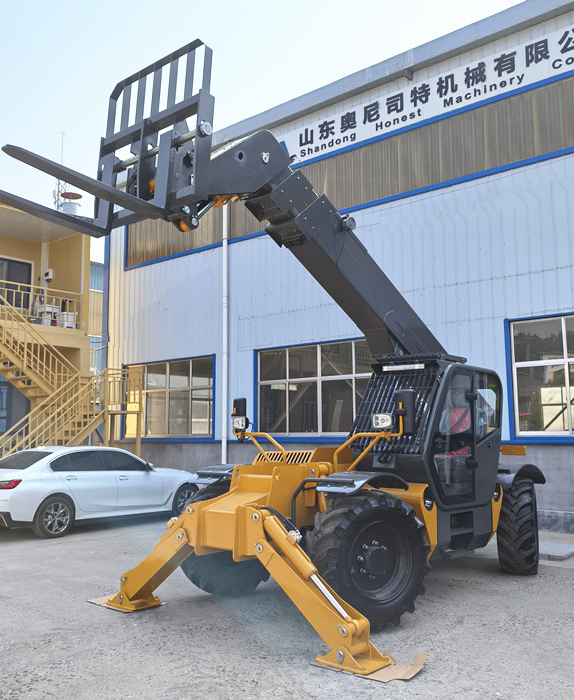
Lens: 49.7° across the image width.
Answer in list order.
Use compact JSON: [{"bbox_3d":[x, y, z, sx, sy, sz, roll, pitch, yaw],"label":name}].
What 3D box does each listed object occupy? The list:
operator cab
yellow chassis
[{"bbox_3d":[1.752,1.010,7.570,0.970,1.690,1.950,-7,-10,43],"label":"operator cab"},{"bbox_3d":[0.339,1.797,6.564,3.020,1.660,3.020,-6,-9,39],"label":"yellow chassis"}]

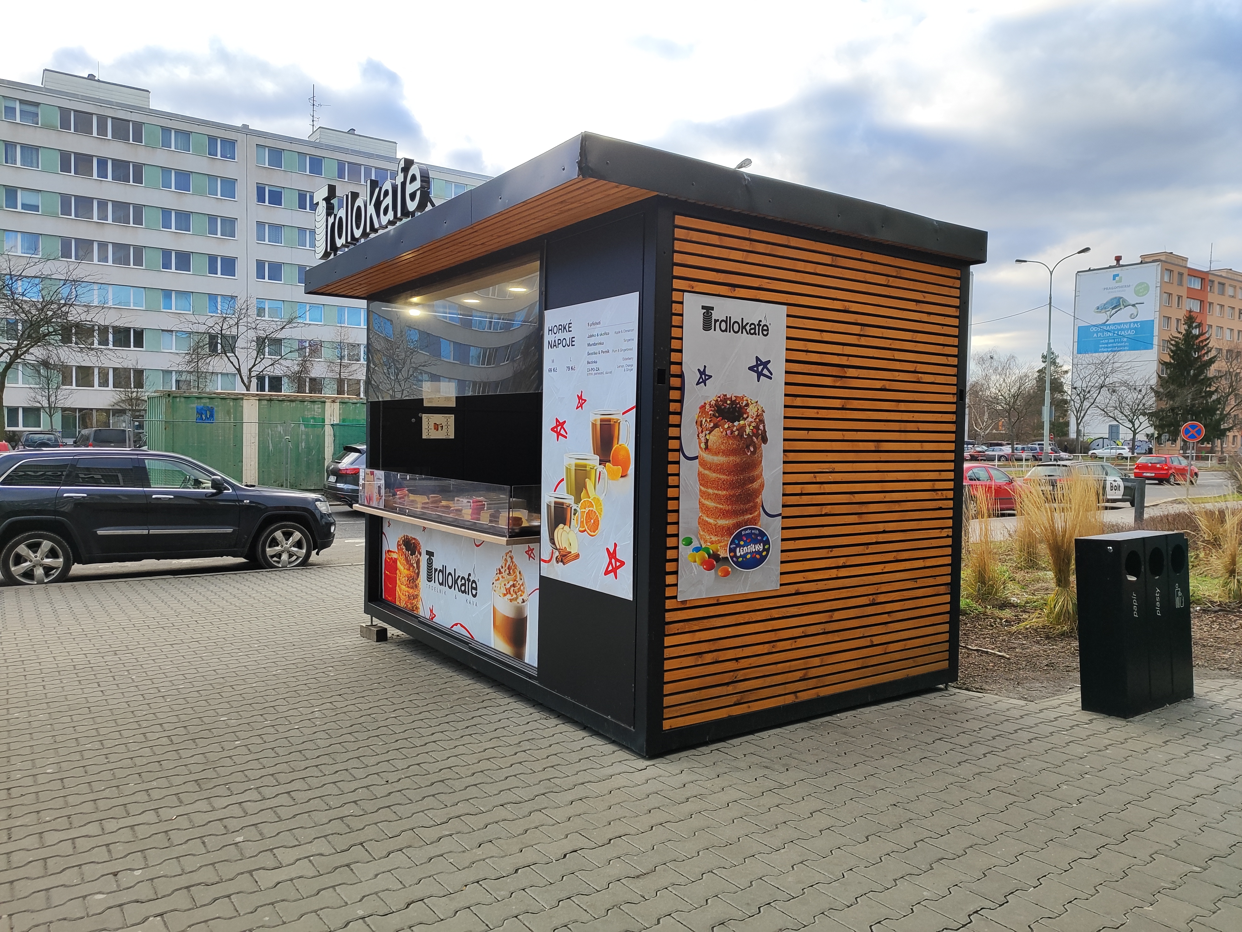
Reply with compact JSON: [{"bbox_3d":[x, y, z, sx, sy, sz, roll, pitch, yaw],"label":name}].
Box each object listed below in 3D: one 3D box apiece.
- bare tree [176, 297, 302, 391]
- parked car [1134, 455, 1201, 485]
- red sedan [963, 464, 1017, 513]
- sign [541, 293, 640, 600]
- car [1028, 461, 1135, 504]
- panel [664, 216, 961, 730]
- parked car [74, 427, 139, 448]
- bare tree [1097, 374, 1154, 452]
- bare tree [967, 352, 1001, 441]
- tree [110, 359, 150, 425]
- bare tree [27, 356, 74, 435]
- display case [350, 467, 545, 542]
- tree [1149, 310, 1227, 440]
[{"bbox_3d":[-16.204,-3.553,36.930,4.900,7.350,4.900,0,2,-24],"label":"bare tree"},{"bbox_3d":[28.077,0.181,44.107,3.900,1.465,1.650,0,2,-34],"label":"parked car"},{"bbox_3d":[10.239,0.636,25.323,4.550,1.460,1.770,0,3,-36],"label":"red sedan"},{"bbox_3d":[-0.195,-0.109,4.670,0.015,1.543,0.942,0,3,-34],"label":"sign"},{"bbox_3d":[16.084,0.642,29.724,4.620,1.470,1.810,0,2,-29],"label":"car"},{"bbox_3d":[1.175,0.043,4.869,2.286,2.524,0.050,0,3,-34],"label":"panel"},{"bbox_3d":[-23.084,-0.879,38.468,1.790,1.650,4.400,-1,3,-40],"label":"parked car"},{"bbox_3d":[55.822,-5.650,94.793,5.600,8.865,5.600,2,2,30],"label":"bare tree"},{"bbox_3d":[38.046,-6.431,89.861,3.800,10.900,3.800,2,2,23],"label":"bare tree"},{"bbox_3d":[-28.358,-3.421,49.875,2.200,5.555,2.200,0,2,-30],"label":"tree"},{"bbox_3d":[-32.041,-3.403,48.375,2.300,5.550,2.300,0,3,-34],"label":"bare tree"},{"bbox_3d":[-1.252,0.233,6.066,0.360,0.345,2.570,0,2,-36],"label":"display case"},{"bbox_3d":[60.442,-8.599,91.685,7.000,15.260,7.000,2,3,33],"label":"tree"}]

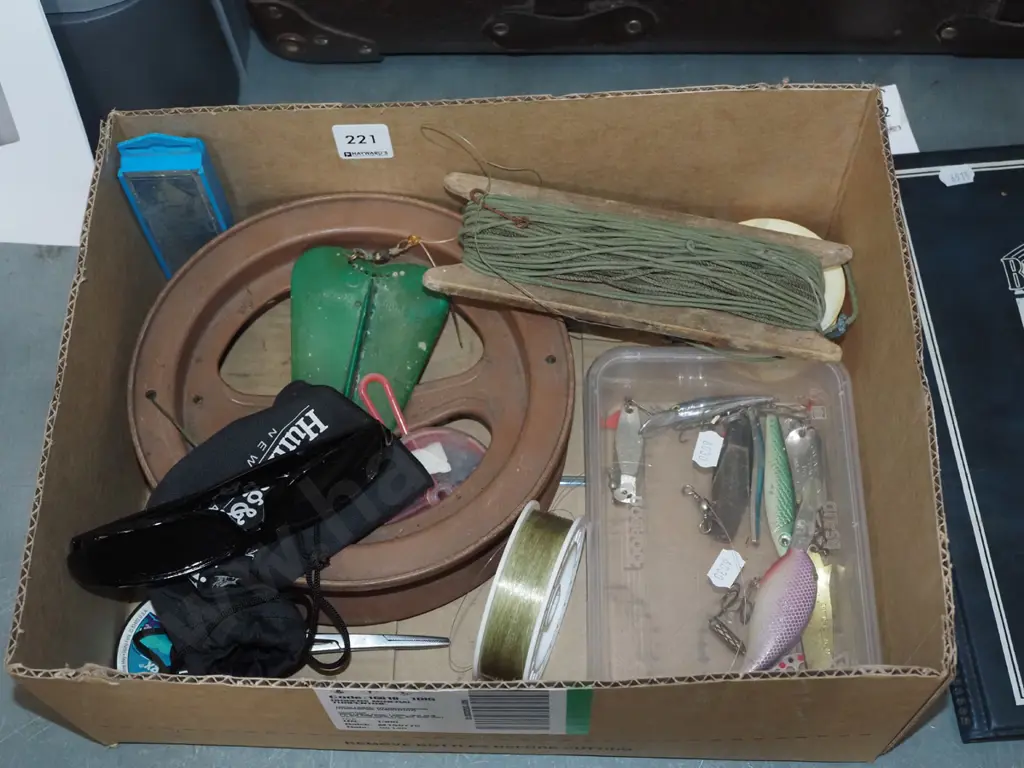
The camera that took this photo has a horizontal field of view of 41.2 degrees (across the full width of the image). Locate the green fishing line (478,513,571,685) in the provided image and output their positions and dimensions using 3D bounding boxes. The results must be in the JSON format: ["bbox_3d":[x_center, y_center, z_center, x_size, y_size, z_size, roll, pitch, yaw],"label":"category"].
[{"bbox_3d":[0.010,0.085,0.572,0.021,0.079,0.079,18,65,10],"label":"green fishing line"}]

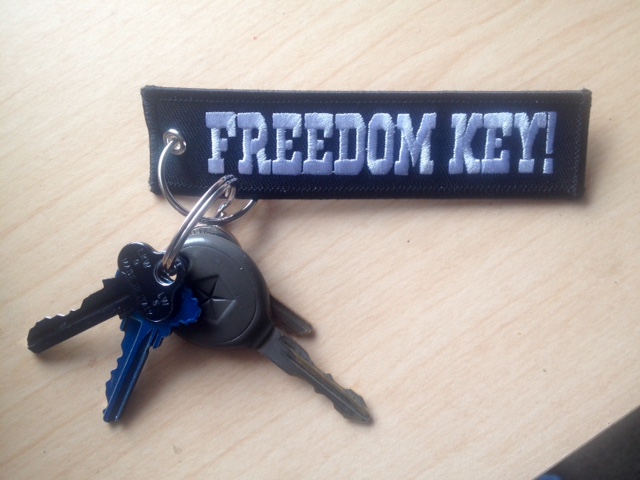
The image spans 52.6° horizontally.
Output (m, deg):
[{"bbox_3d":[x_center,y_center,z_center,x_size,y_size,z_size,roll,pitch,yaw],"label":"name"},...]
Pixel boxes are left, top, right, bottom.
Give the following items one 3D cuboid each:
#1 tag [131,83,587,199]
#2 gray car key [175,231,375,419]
[{"bbox_3d":[0.014,-0.029,0.192,0.131,0.005,0.031,0,97,0],"label":"tag"},{"bbox_3d":[-0.014,0.031,0.193,0.079,0.009,0.032,40,96,-12],"label":"gray car key"}]

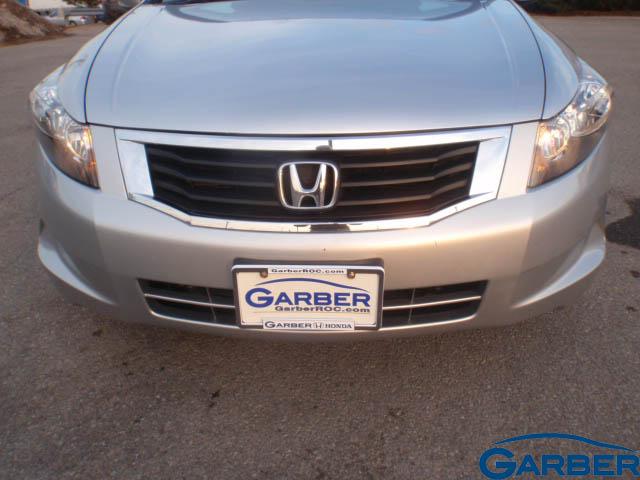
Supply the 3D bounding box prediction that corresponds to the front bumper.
[{"bbox_3d":[-0.010,-0.078,1.316,1.780,0.470,0.560,1,25,3],"label":"front bumper"}]

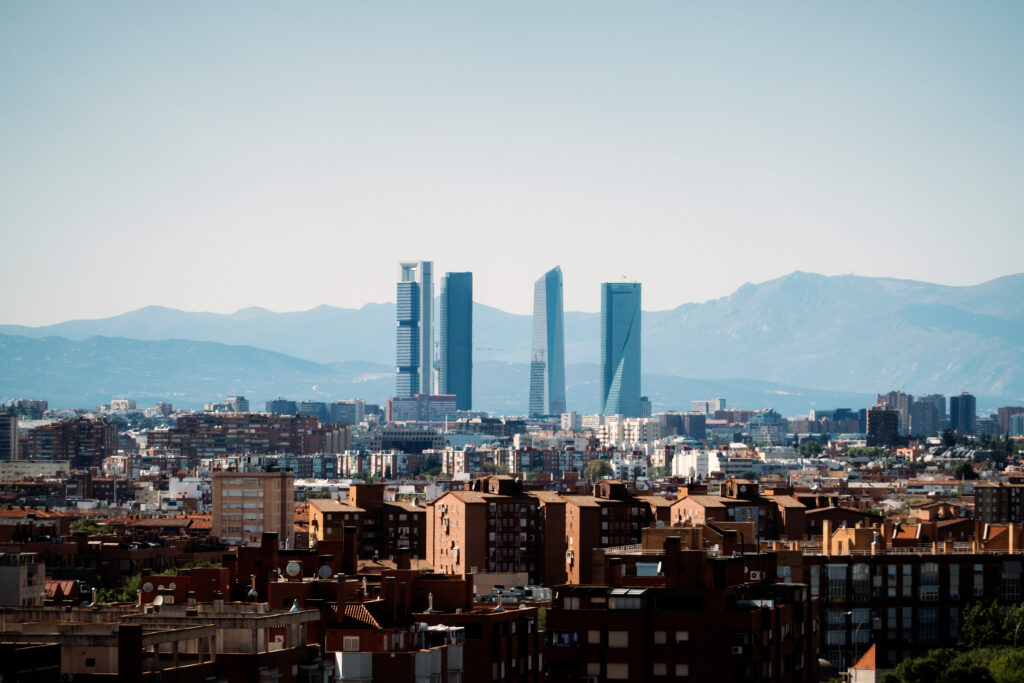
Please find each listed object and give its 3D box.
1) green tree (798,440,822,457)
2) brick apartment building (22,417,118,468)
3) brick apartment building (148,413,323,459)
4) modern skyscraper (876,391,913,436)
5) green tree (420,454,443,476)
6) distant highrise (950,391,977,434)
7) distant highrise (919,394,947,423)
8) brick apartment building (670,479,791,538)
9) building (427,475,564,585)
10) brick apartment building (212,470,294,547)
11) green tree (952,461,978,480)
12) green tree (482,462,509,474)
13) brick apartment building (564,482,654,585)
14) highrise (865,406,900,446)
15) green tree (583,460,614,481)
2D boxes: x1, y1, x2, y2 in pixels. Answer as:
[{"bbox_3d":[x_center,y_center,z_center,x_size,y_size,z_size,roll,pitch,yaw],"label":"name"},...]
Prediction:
[{"bbox_3d":[181.010,65.070,3450.000,14.000,12.500,13.500,0,-1,0],"label":"green tree"},{"bbox_3d":[-279.990,64.420,3608.000,57.000,33.000,24.000,0,-1,9],"label":"brick apartment building"},{"bbox_3d":[-175.410,60.580,3609.330,107.000,31.000,28.000,0,-1,-3],"label":"brick apartment building"},{"bbox_3d":[425.220,83.370,6300.000,33.000,56.000,25.000,-1,-1,30],"label":"modern skyscraper"},{"bbox_3d":[-46.040,71.280,3254.170,12.500,12.700,12.500,0,-1,0],"label":"green tree"},{"bbox_3d":[460.890,75.590,5807.670,26.000,47.000,23.000,0,-1,3],"label":"distant highrise"},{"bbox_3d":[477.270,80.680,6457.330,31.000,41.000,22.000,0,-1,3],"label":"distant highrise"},{"bbox_3d":[44.190,39.240,1115.000,22.200,24.000,14.000,1,-1,-29],"label":"brick apartment building"},{"bbox_3d":[-3.000,38.210,1100.000,22.800,25.000,14.500,1,-1,-31],"label":"building"},{"bbox_3d":[-62.470,43.670,1375.000,18.500,24.500,14.000,0,-1,7],"label":"brick apartment building"},{"bbox_3d":[190.880,55.700,2400.000,11.800,11.000,11.500,0,-1,0],"label":"green tree"},{"bbox_3d":[-9.140,71.970,3150.000,14.000,10.500,13.000,0,-1,0],"label":"green tree"},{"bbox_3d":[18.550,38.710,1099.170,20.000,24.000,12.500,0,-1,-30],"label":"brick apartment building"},{"bbox_3d":[255.030,58.640,3905.670,20.500,28.000,17.000,0,-1,-5],"label":"highrise"},{"bbox_3d":[43.330,65.860,2850.000,15.800,12.500,15.000,0,-1,0],"label":"green tree"}]

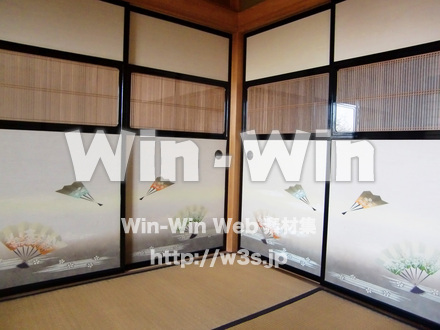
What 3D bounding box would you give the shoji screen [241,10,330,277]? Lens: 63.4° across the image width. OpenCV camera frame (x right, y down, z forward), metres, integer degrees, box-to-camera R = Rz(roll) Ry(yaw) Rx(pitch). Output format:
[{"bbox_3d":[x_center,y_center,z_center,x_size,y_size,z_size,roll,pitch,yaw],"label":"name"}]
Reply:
[{"bbox_3d":[0.446,-0.137,2.555,0.040,1.752,0.869,-1,4,-37],"label":"shoji screen"}]

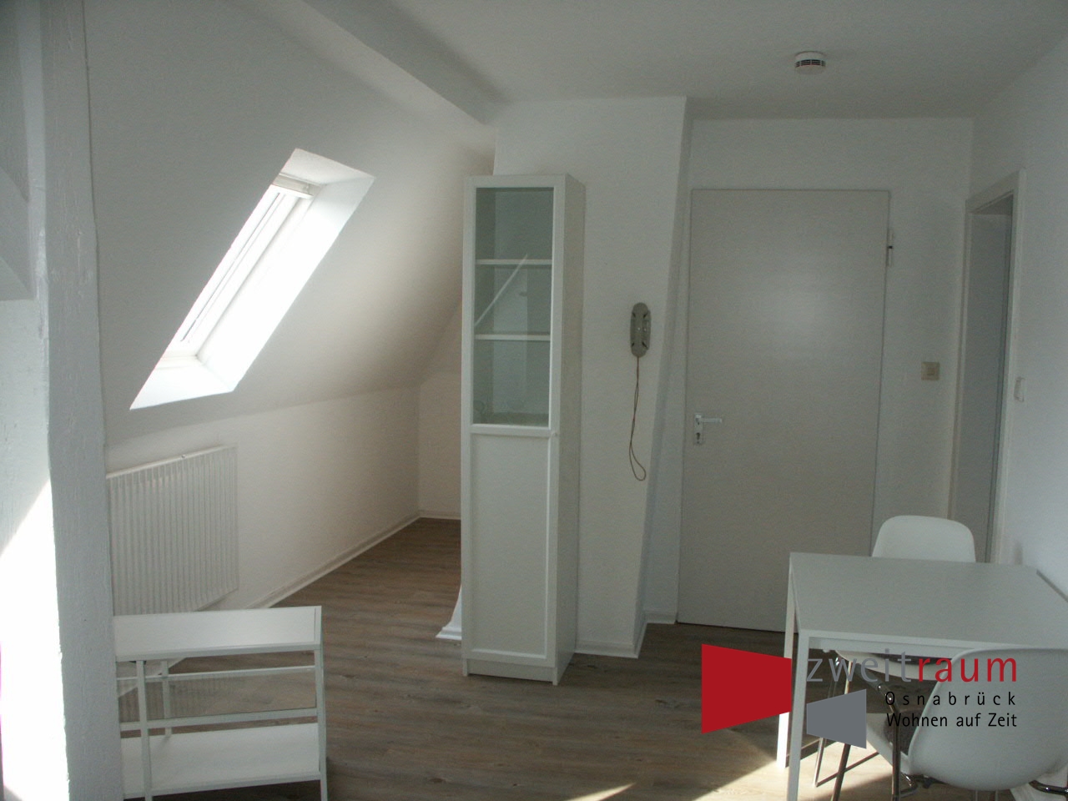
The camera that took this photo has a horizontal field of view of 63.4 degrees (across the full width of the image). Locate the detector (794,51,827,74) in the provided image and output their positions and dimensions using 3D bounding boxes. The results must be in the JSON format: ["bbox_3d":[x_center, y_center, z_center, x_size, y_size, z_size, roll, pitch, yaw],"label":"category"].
[{"bbox_3d":[0.946,-1.154,2.954,0.109,0.046,0.109,2,6,14],"label":"detector"}]

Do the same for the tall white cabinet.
[{"bbox_3d":[-0.047,0.120,3.552,0.400,2.020,0.330,2,6,15],"label":"tall white cabinet"}]

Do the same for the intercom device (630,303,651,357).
[{"bbox_3d":[0.442,-0.293,3.590,0.085,0.225,0.065,2,6,14],"label":"intercom device"}]

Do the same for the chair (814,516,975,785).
[{"bbox_3d":[1.230,0.823,2.801,0.515,0.810,0.540,3,6,23],"label":"chair"}]

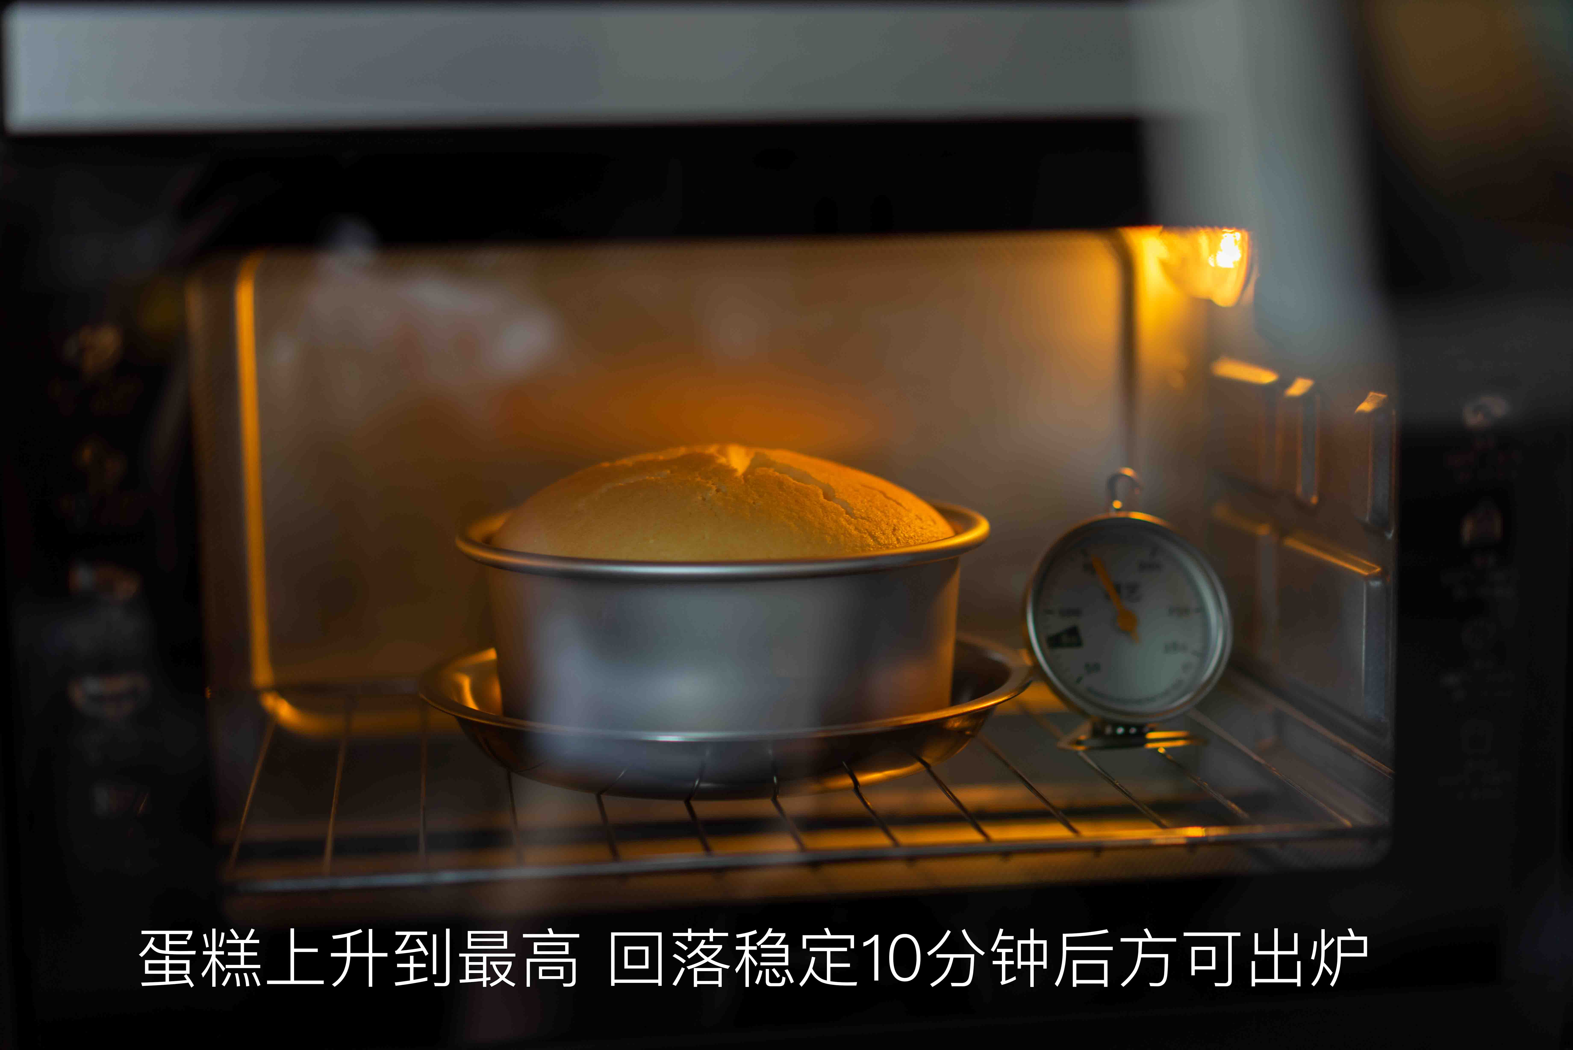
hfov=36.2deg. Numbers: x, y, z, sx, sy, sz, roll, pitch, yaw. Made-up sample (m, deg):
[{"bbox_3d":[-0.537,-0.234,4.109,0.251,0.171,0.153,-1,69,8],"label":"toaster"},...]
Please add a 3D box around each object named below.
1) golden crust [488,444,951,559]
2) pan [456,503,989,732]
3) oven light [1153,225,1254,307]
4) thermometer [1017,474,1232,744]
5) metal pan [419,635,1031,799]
[{"bbox_3d":[-0.020,-0.010,0.771,0.150,0.034,0.150,-2,8,-8],"label":"golden crust"},{"bbox_3d":[-0.019,0.034,0.777,0.171,0.070,0.171,-2,8,-8],"label":"pan"},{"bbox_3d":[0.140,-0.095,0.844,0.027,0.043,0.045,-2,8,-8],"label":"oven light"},{"bbox_3d":[0.108,0.025,0.780,0.067,0.089,0.034,-2,8,-8],"label":"thermometer"},{"bbox_3d":[-0.020,0.059,0.780,0.199,0.026,0.199,-2,8,-8],"label":"metal pan"}]

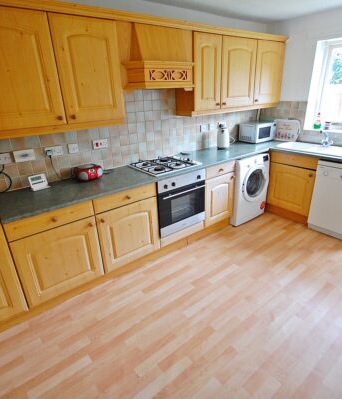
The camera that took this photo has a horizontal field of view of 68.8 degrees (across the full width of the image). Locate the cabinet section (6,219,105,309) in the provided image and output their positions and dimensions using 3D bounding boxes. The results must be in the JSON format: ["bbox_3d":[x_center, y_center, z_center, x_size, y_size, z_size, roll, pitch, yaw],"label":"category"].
[{"bbox_3d":[-0.981,0.401,2.120,0.600,0.585,0.515,-19,28,-33],"label":"cabinet section"}]

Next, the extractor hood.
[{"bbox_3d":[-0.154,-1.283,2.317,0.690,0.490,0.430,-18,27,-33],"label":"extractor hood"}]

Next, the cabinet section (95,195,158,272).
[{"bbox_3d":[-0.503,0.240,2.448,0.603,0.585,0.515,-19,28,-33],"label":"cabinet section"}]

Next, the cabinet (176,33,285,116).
[{"bbox_3d":[0.773,-1.492,3.046,1.583,0.785,0.325,-18,27,-33],"label":"cabinet"}]

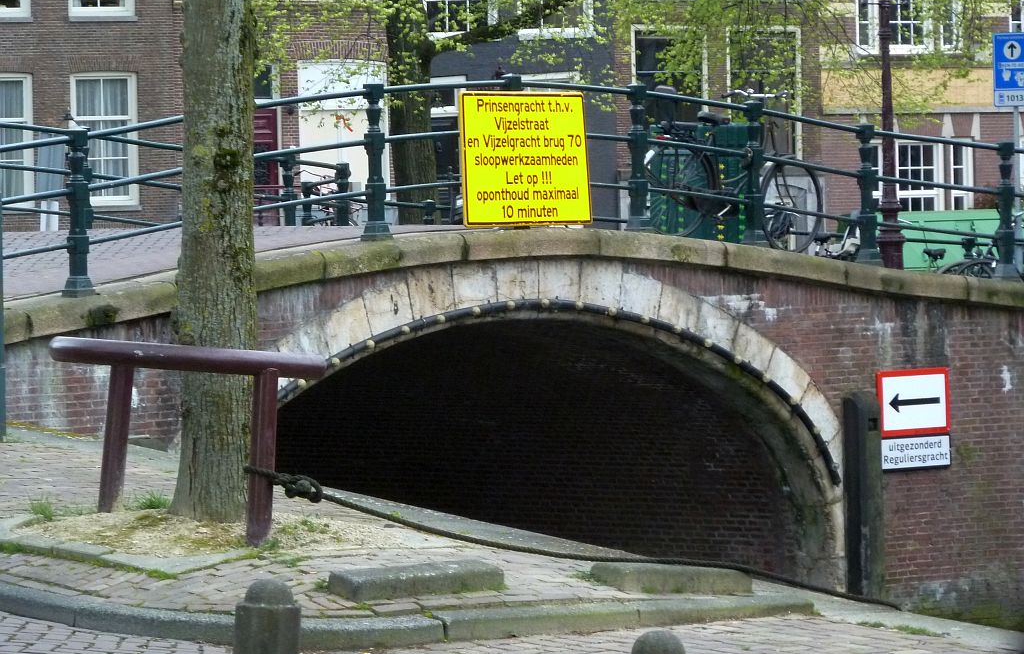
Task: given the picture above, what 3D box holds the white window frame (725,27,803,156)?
[{"bbox_3d":[4.033,-3.744,80.000,1.420,2.160,0.180,-1,1,-27],"label":"white window frame"}]

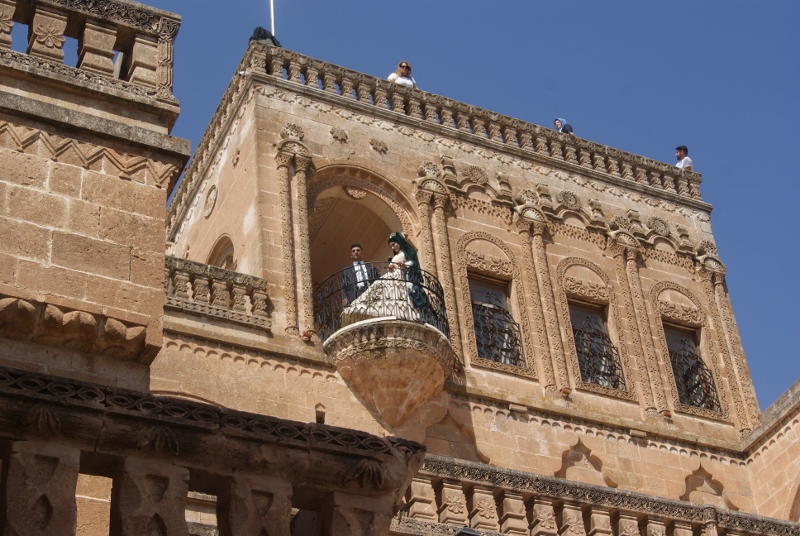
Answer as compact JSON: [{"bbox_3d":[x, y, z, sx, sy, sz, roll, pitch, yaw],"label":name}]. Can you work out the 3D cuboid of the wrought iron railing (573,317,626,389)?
[{"bbox_3d":[3.139,1.313,23.752,0.850,1.386,0.120,14,-44,-22],"label":"wrought iron railing"}]

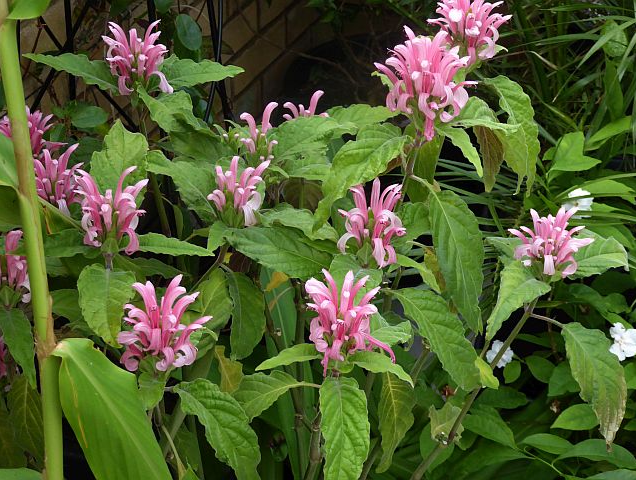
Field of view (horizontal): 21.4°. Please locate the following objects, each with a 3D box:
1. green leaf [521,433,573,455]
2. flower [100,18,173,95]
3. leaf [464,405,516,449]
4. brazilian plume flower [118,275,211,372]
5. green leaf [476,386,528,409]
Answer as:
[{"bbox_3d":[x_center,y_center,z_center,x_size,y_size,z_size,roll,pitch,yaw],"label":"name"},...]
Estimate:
[{"bbox_3d":[0.288,0.256,2.120,0.068,0.016,0.038,13,38,2],"label":"green leaf"},{"bbox_3d":[-0.249,-0.252,2.320,0.096,0.102,0.096,0,10,0],"label":"flower"},{"bbox_3d":[0.221,0.238,2.150,0.066,0.012,0.045,21,41,11],"label":"leaf"},{"bbox_3d":[-0.182,0.099,2.000,0.106,0.110,0.104,0,10,0],"label":"brazilian plume flower"},{"bbox_3d":[0.241,0.206,2.200,0.066,0.012,0.035,4,30,1],"label":"green leaf"}]

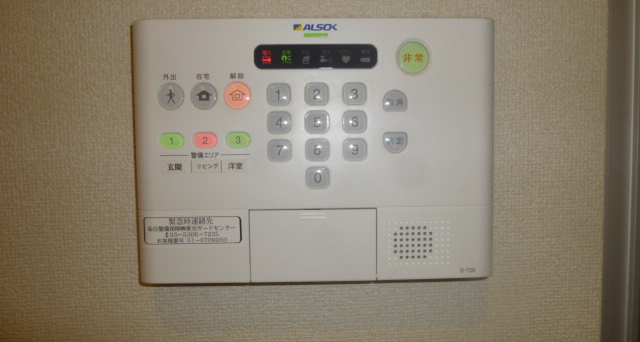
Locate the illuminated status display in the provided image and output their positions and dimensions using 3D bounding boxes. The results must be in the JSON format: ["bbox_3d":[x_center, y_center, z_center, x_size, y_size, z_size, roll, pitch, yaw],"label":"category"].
[{"bbox_3d":[-0.002,-0.062,0.255,0.067,0.013,0.005,-1,3,-2],"label":"illuminated status display"}]

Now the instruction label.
[{"bbox_3d":[-0.070,0.033,0.256,0.054,0.016,0.002,-1,3,-2],"label":"instruction label"}]

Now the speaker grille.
[{"bbox_3d":[0.055,0.040,0.262,0.036,0.026,0.005,-1,3,-2],"label":"speaker grille"}]

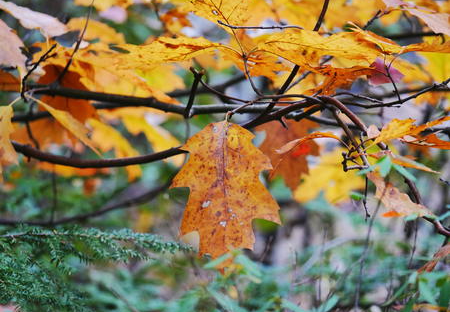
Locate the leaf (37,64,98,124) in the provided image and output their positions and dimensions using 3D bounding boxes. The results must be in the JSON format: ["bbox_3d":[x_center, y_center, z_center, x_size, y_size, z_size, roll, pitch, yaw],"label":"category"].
[{"bbox_3d":[-0.167,-0.066,3.750,0.066,0.064,0.040,0,5,0],"label":"leaf"}]

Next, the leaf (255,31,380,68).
[{"bbox_3d":[0.093,-0.105,3.500,0.125,0.040,0.065,0,5,0],"label":"leaf"}]

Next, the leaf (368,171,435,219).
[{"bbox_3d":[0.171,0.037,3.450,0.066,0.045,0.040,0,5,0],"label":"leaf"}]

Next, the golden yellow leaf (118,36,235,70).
[{"bbox_3d":[-0.047,-0.102,3.500,0.117,0.034,0.065,0,5,0],"label":"golden yellow leaf"}]

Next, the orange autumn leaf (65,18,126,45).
[{"bbox_3d":[-0.139,-0.135,3.800,0.067,0.028,0.050,0,5,0],"label":"orange autumn leaf"}]

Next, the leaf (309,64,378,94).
[{"bbox_3d":[0.118,-0.075,3.530,0.066,0.030,0.050,0,5,0],"label":"leaf"}]

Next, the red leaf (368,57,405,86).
[{"bbox_3d":[0.168,-0.088,3.700,0.040,0.029,0.035,0,5,0],"label":"red leaf"}]

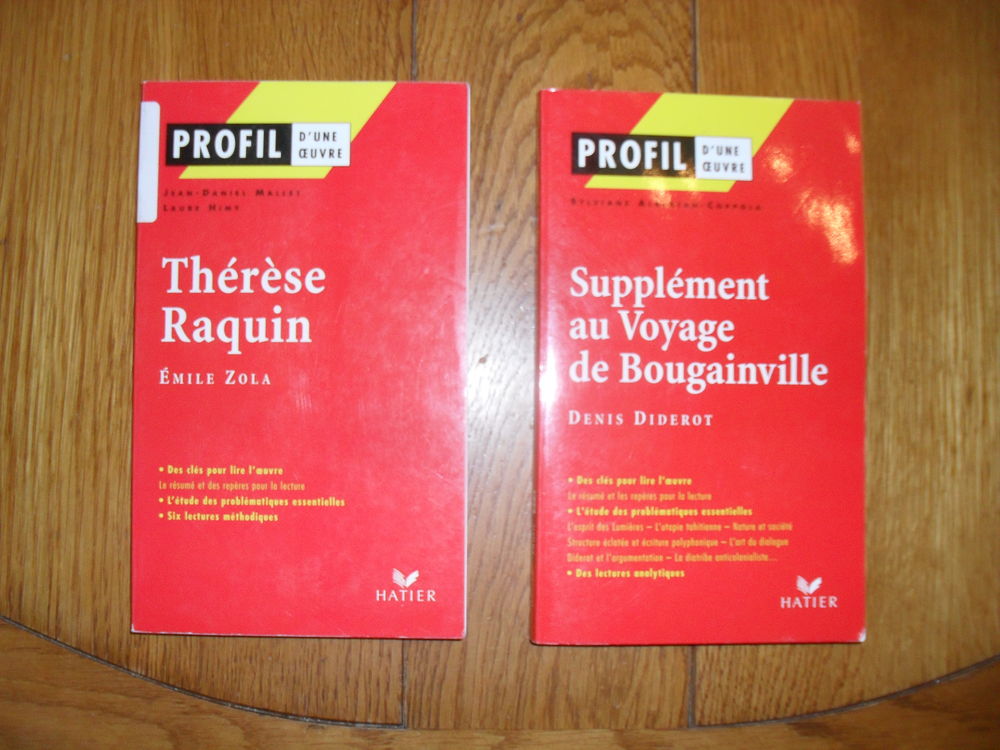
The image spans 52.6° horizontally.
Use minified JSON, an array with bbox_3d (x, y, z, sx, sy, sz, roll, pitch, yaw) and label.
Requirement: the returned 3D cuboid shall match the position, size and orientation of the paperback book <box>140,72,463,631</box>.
[{"bbox_3d":[-0.064,-0.006,0.332,0.108,0.009,0.179,0,88,-1],"label":"paperback book"}]

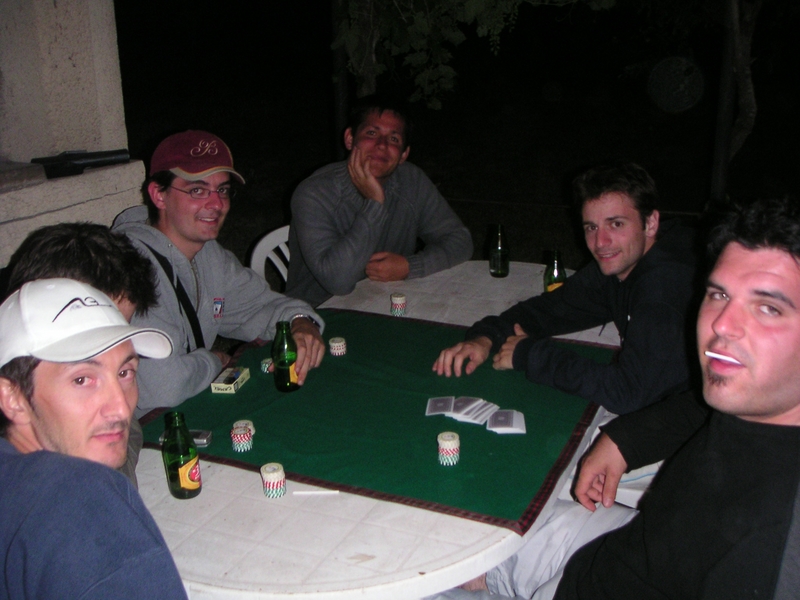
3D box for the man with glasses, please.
[{"bbox_3d":[-0.415,0.245,2.099,0.680,1.275,0.560,14,25,37],"label":"man with glasses"}]

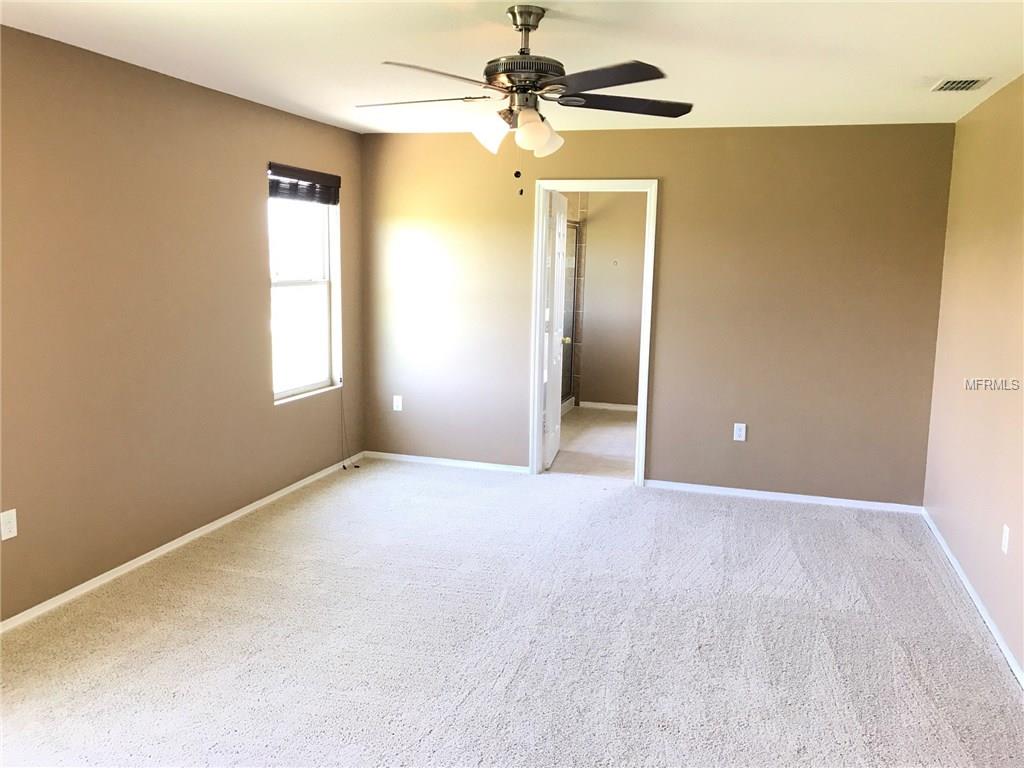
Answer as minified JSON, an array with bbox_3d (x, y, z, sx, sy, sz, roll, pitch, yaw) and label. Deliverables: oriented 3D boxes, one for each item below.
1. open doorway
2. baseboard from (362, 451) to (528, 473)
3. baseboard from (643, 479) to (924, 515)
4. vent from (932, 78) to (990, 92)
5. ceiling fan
[{"bbox_3d":[0.566,-0.356,5.862,0.845,2.105,0.140,4,9,17],"label":"open doorway"},{"bbox_3d":[-0.519,0.591,6.281,1.344,0.060,0.018,4,9,17],"label":"baseboard"},{"bbox_3d":[1.782,0.750,5.585,1.789,0.060,0.018,4,9,17],"label":"baseboard"},{"bbox_3d":[2.158,-1.423,3.982,0.225,0.025,0.310,4,9,17],"label":"vent"},{"bbox_3d":[0.031,-1.066,2.943,1.280,0.500,1.280,4,9,17],"label":"ceiling fan"}]

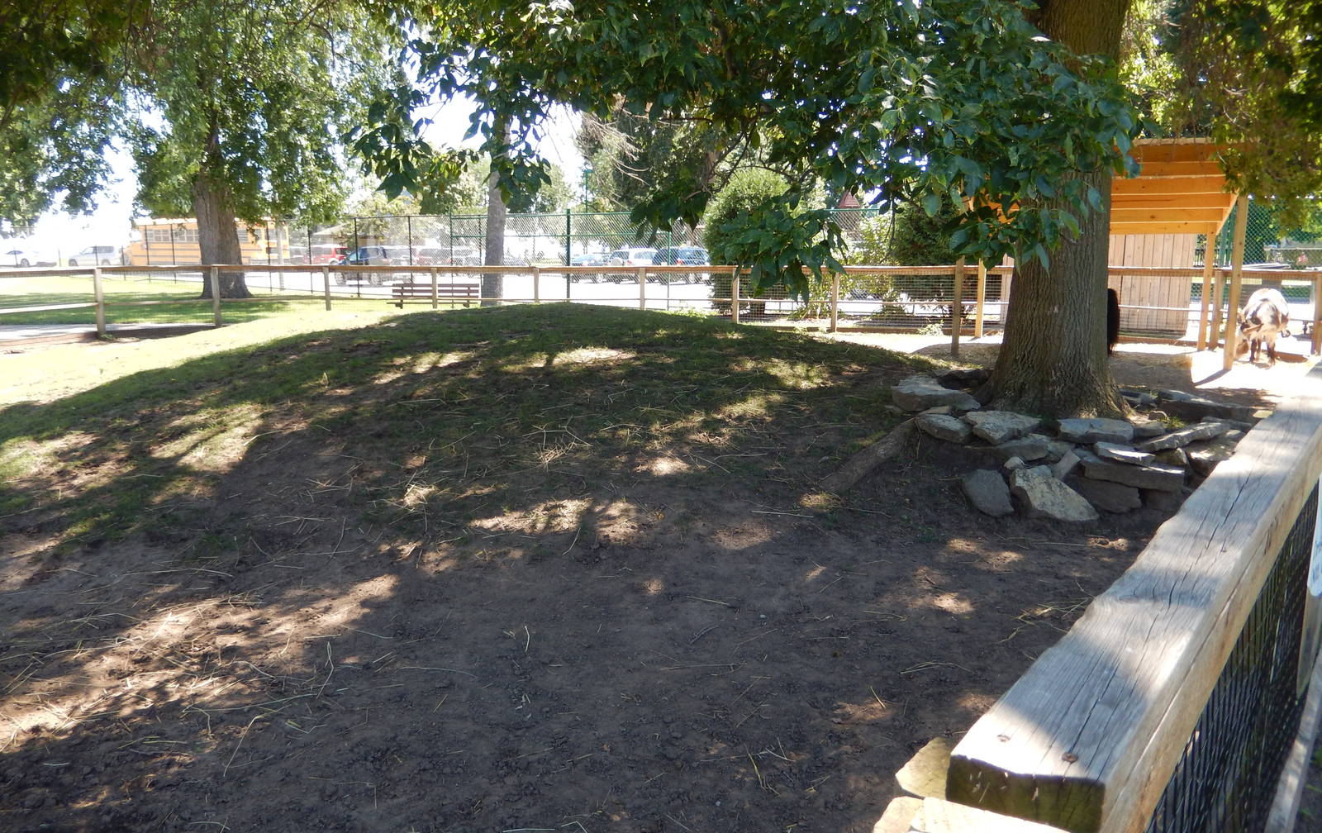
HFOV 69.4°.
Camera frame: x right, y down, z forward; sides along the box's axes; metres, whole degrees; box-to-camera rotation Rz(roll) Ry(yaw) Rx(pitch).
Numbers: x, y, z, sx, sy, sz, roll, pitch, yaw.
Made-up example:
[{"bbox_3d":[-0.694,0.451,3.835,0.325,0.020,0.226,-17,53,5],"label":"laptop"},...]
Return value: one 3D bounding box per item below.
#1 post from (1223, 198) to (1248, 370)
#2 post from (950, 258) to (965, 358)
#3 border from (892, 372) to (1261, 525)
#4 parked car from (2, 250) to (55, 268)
[{"bbox_3d":[7.263,-1.739,12.044,0.097,2.280,0.097,5,11,25],"label":"post"},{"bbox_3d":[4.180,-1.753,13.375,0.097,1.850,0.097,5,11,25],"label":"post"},{"bbox_3d":[2.780,0.090,6.513,2.450,0.600,2.600,3,10,15],"label":"border"},{"bbox_3d":[-49.192,-12.208,74.000,4.600,1.480,1.820,4,11,21],"label":"parked car"}]

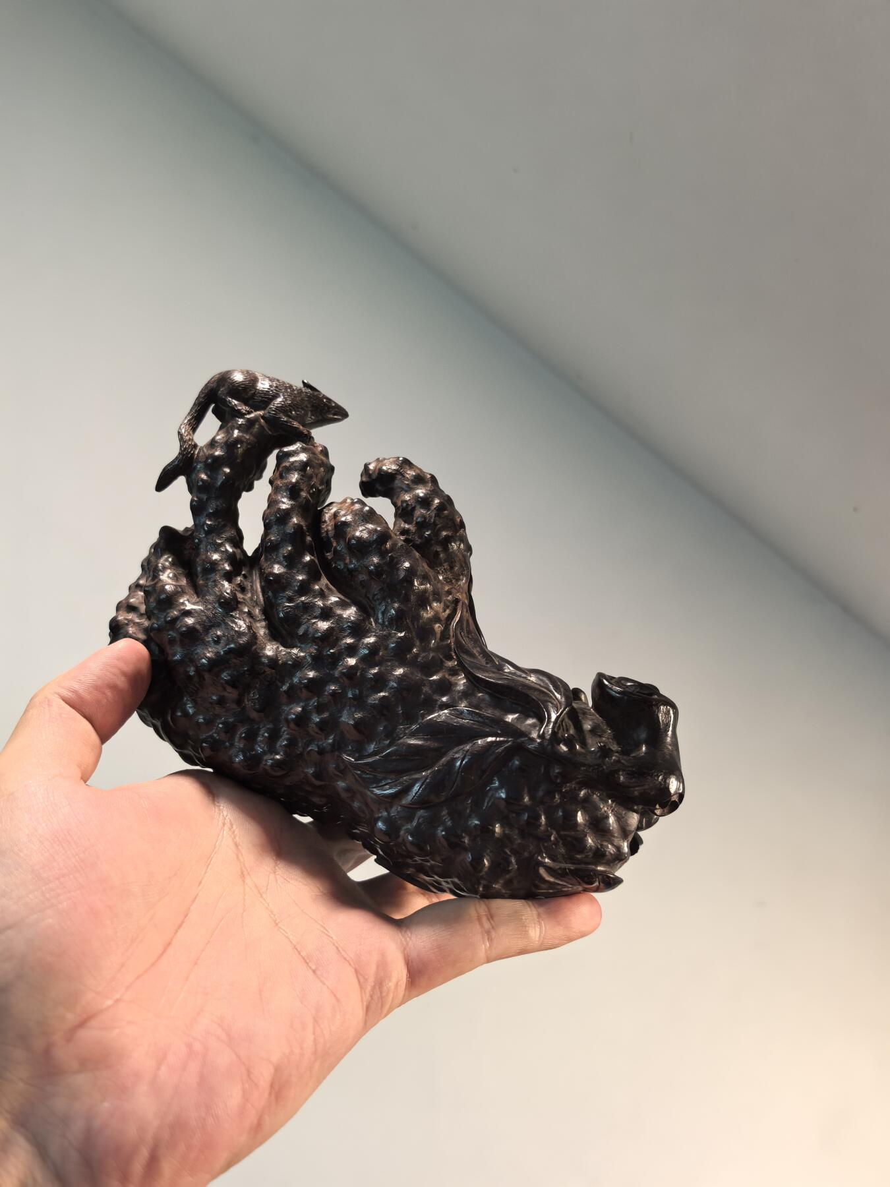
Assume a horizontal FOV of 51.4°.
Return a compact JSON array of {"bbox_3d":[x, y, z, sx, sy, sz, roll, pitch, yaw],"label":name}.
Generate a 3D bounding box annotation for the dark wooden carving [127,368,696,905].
[{"bbox_3d":[-0.011,0.022,0.280,0.182,0.115,0.085,25,0,-10],"label":"dark wooden carving"}]

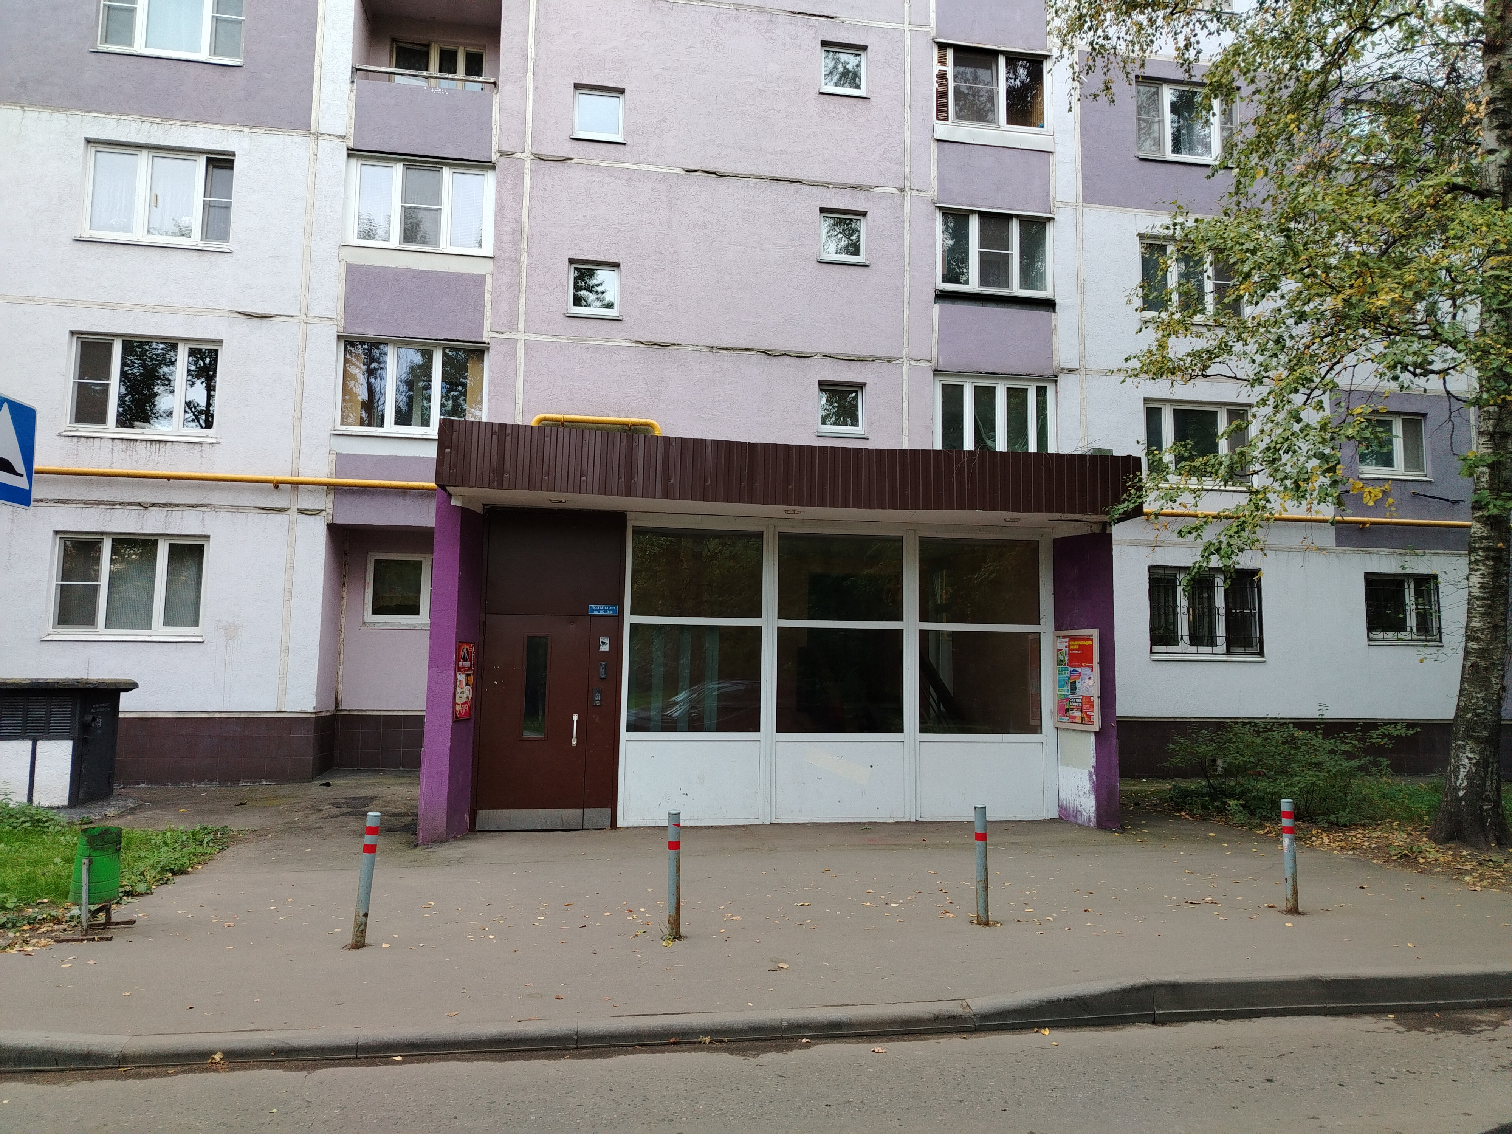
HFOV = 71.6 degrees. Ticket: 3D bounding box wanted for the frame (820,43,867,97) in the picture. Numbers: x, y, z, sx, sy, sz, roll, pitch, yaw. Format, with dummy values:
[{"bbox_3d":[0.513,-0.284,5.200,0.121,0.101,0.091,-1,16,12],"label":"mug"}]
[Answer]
[{"bbox_3d":[1.421,-8.072,17.018,0.804,0.816,0.160,2,-6,-10],"label":"frame"}]

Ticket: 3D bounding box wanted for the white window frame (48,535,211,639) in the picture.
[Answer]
[{"bbox_3d":[-8.671,0.275,14.509,1.956,1.423,0.170,2,-6,-10],"label":"white window frame"}]

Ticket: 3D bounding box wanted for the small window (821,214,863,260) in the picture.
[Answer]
[{"bbox_3d":[1.362,-5.227,16.700,0.710,0.700,0.120,2,-5,-10],"label":"small window"}]

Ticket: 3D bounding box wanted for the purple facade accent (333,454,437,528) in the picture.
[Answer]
[{"bbox_3d":[-5.008,-1.081,15.122,1.996,0.991,0.150,2,-6,-10],"label":"purple facade accent"}]

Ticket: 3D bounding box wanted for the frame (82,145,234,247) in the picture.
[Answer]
[{"bbox_3d":[-8.470,-5.259,14.953,1.923,1.341,0.150,2,-5,-10],"label":"frame"}]

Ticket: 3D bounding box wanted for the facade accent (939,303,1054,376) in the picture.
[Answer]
[{"bbox_3d":[3.876,-3.660,17.042,1.961,1.081,0.120,2,-6,-9],"label":"facade accent"}]

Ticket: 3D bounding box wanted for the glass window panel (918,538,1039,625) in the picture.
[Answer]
[{"bbox_3d":[2.413,0.156,11.307,1.363,0.912,0.050,2,-6,-9],"label":"glass window panel"}]

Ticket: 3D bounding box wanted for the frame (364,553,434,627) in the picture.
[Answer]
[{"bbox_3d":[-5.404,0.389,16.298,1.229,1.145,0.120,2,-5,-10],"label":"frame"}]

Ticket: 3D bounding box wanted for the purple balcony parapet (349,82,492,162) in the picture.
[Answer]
[{"bbox_3d":[-5.000,-6.694,15.840,2.004,1.088,0.120,2,-6,-9],"label":"purple balcony parapet"}]

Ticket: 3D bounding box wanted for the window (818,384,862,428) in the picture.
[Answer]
[{"bbox_3d":[1.311,-2.490,16.445,0.685,0.664,0.120,2,-5,-10],"label":"window"}]

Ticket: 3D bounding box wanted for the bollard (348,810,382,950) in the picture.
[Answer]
[{"bbox_3d":[-2.191,1.747,5.885,0.076,0.734,0.076,5,-6,-9],"label":"bollard"}]

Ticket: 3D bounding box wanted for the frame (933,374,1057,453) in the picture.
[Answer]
[{"bbox_3d":[3.818,-2.360,16.777,2.067,1.388,0.150,2,-6,-10],"label":"frame"}]

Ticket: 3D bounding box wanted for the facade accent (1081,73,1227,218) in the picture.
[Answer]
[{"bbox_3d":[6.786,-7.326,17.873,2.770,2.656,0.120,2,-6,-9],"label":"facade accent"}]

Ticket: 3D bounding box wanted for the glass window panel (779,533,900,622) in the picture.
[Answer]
[{"bbox_3d":[0.884,0.113,10.905,1.340,0.896,0.050,2,-6,-10],"label":"glass window panel"}]

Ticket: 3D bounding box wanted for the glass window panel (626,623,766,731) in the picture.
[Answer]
[{"bbox_3d":[-0.643,1.188,11.068,1.431,1.112,0.060,2,-6,-10],"label":"glass window panel"}]

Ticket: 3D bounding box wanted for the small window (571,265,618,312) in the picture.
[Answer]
[{"bbox_3d":[-2.464,-4.255,16.036,0.695,0.692,0.110,2,-6,-10],"label":"small window"}]

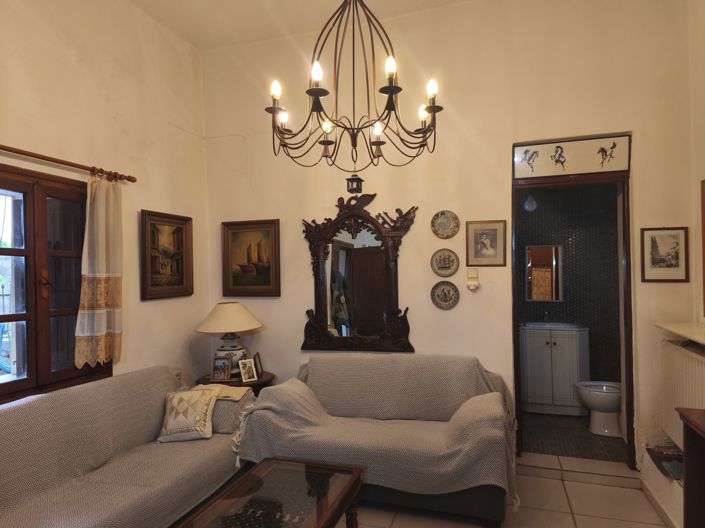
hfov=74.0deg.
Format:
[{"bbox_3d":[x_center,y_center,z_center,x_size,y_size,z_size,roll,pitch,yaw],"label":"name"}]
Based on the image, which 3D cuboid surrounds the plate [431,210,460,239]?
[{"bbox_3d":[0.693,-0.292,3.491,0.215,0.215,0.025,-1,0,16],"label":"plate"}]

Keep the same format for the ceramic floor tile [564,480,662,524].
[{"bbox_3d":[1.587,1.469,2.889,0.475,0.010,0.425,-1,0,16],"label":"ceramic floor tile"}]

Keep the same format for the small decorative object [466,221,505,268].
[{"bbox_3d":[0.999,-0.153,3.501,0.293,0.348,0.020,-1,0,17],"label":"small decorative object"}]

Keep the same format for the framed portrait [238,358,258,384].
[{"bbox_3d":[-0.762,0.782,3.440,0.112,0.165,0.020,-1,-18,-36],"label":"framed portrait"}]

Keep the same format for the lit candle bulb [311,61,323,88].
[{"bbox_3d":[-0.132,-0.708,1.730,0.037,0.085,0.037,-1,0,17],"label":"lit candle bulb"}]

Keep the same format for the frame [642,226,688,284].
[{"bbox_3d":[2.105,-0.060,3.159,0.282,0.374,0.022,-1,0,17],"label":"frame"}]

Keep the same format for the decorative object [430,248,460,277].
[{"bbox_3d":[0.693,-0.009,3.490,0.215,0.215,0.025,-1,0,16],"label":"decorative object"}]

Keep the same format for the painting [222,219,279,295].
[{"bbox_3d":[-0.878,-0.042,4.070,0.568,0.661,0.040,-1,0,17],"label":"painting"}]

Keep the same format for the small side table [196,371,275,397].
[{"bbox_3d":[-0.935,1.228,3.721,0.620,0.630,0.620,-1,0,17],"label":"small side table"}]

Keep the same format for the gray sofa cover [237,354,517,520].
[{"bbox_3d":[0.168,1.044,3.156,1.710,0.770,0.780,-1,0,16],"label":"gray sofa cover"}]

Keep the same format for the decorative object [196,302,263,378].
[{"bbox_3d":[-0.938,0.580,3.570,0.510,0.560,0.510,-1,0,16],"label":"decorative object"}]

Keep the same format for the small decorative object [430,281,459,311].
[{"bbox_3d":[0.714,0.241,3.586,0.223,0.223,0.025,-1,0,17],"label":"small decorative object"}]

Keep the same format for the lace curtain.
[{"bbox_3d":[-1.528,0.043,2.828,0.085,1.110,0.330,-1,0,16],"label":"lace curtain"}]

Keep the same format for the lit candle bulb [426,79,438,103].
[{"bbox_3d":[0.323,-0.700,1.890,0.039,0.090,0.039,-1,0,16],"label":"lit candle bulb"}]

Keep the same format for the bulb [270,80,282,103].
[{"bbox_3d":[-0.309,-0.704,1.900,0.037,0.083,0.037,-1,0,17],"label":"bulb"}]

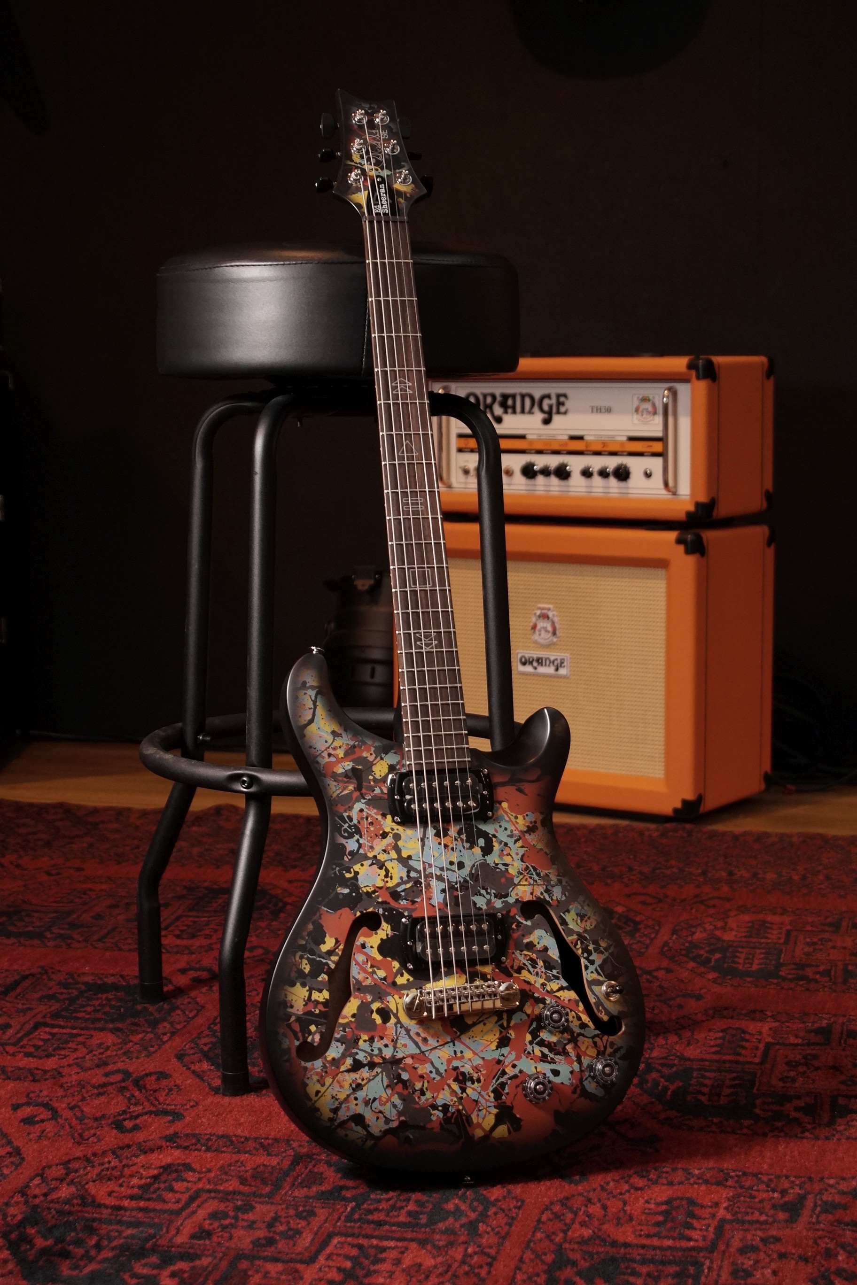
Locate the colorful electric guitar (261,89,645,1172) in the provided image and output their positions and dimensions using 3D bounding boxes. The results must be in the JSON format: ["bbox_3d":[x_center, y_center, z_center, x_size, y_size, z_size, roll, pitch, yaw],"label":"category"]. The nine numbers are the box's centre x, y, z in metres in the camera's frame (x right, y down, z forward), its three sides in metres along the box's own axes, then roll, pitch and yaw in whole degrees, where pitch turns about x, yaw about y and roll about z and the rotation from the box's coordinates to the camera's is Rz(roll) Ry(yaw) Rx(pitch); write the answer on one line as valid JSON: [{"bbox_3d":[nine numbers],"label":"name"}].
[{"bbox_3d":[-0.008,-0.035,1.682,0.338,1.014,0.085,-2,-12,-15],"label":"colorful electric guitar"}]

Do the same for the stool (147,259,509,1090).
[{"bbox_3d":[-0.093,0.001,1.942,0.420,0.812,0.420,0,7,0],"label":"stool"}]

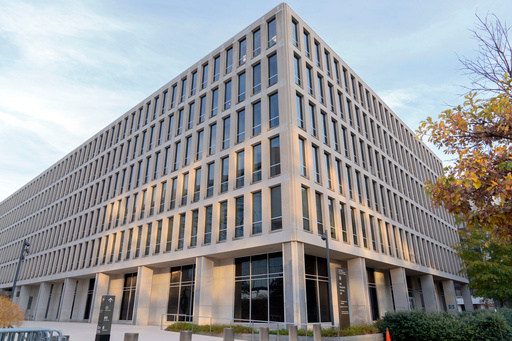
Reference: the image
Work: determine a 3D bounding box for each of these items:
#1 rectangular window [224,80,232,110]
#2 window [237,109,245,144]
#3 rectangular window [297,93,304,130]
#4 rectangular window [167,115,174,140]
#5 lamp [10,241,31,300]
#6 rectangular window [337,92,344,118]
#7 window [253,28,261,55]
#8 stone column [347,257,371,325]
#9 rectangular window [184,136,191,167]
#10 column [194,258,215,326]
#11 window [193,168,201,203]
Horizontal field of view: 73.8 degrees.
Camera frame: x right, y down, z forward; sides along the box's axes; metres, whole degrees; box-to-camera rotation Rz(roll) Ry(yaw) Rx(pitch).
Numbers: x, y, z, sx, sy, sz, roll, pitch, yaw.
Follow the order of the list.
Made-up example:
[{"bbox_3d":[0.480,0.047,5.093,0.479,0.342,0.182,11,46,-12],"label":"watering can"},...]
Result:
[{"bbox_3d":[-2.571,-6.909,31.317,1.056,3.025,0.197,-19,-30,38],"label":"rectangular window"},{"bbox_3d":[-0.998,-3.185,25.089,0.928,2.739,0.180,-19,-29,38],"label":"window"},{"bbox_3d":[2.951,-4.028,23.239,0.150,2.856,0.920,-19,-30,38],"label":"rectangular window"},{"bbox_3d":[-8.886,-4.464,36.123,1.020,3.000,0.200,-19,-30,38],"label":"rectangular window"},{"bbox_3d":[-13.576,6.406,19.399,0.550,4.867,0.350,-6,-24,14],"label":"lamp"},{"bbox_3d":[8.177,-6.222,32.999,0.197,3.025,1.056,-19,-30,38],"label":"rectangular window"},{"bbox_3d":[0.168,-11.220,30.017,1.020,3.000,0.200,-19,-30,38],"label":"window"},{"bbox_3d":[8.029,9.454,26.551,1.220,4.900,0.850,-19,-29,38],"label":"stone column"},{"bbox_3d":[-6.297,-1.829,32.456,1.020,3.000,0.200,-19,-30,38],"label":"rectangular window"},{"bbox_3d":[-3.557,8.271,23.326,0.666,4.480,1.085,-19,-29,38],"label":"column"},{"bbox_3d":[-5.040,1.254,29.464,1.040,2.970,0.180,-19,-29,38],"label":"window"}]

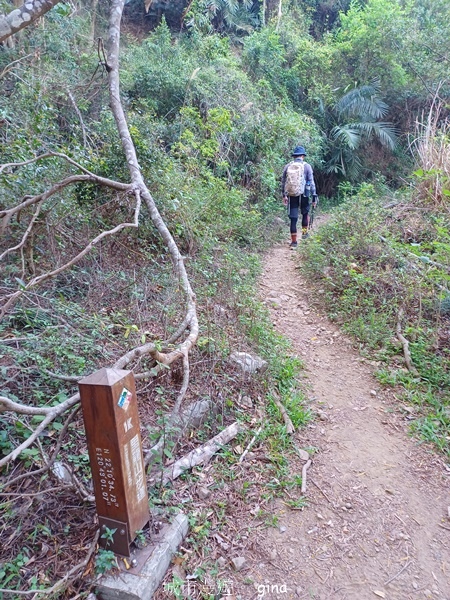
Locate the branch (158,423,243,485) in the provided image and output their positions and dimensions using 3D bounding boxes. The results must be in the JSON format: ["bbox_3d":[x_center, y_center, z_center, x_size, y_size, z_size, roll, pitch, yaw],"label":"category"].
[{"bbox_3d":[-0.115,0.862,2.452,0.571,0.075,0.080,-19,22,-41],"label":"branch"}]

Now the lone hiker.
[{"bbox_3d":[1.295,-1.773,7.481,0.540,1.680,0.520,2,14,17],"label":"lone hiker"}]

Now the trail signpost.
[{"bbox_3d":[-0.464,0.683,1.863,0.151,0.830,0.151,2,15,21],"label":"trail signpost"}]

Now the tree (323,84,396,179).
[{"bbox_3d":[3.235,-4.035,10.500,1.550,2.100,1.500,-2,14,0],"label":"tree"}]

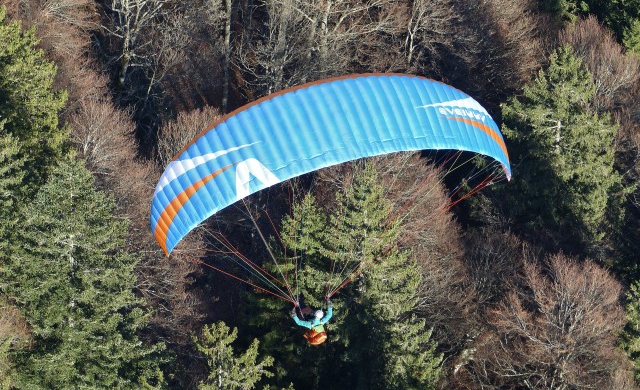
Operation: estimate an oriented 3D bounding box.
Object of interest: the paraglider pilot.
[{"bbox_3d":[-0.185,2.990,96.000,1.000,1.200,1.150,-10,41,-11],"label":"paraglider pilot"}]

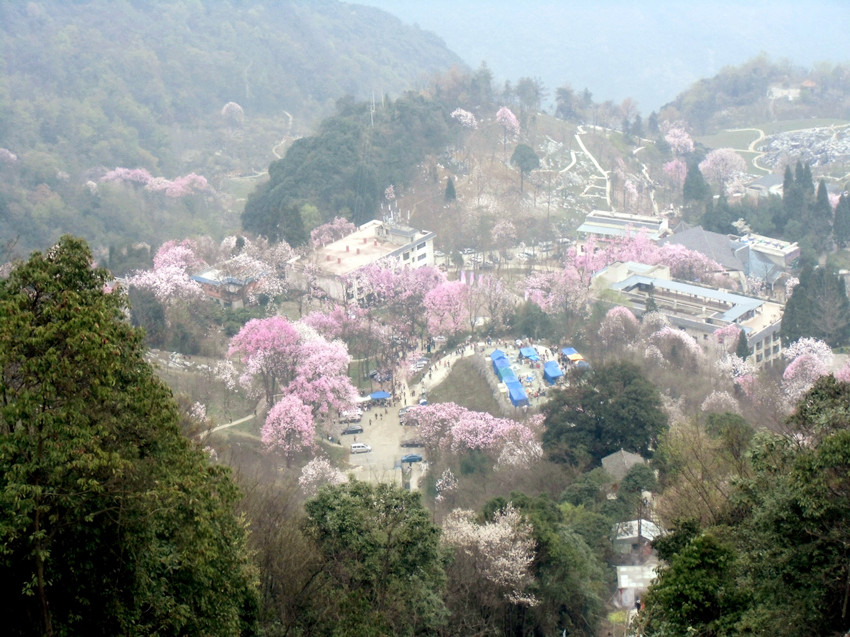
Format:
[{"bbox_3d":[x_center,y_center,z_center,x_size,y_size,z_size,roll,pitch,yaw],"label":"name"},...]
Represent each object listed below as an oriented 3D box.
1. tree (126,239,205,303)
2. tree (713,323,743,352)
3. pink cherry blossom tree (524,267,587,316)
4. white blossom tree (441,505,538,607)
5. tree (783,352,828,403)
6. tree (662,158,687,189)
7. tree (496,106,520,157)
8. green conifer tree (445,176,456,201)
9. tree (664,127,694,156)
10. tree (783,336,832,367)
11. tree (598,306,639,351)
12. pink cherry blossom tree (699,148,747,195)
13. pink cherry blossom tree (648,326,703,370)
[{"bbox_3d":[-72.520,-12.860,590.000,21.800,18.810,20.710,0,20,0],"label":"tree"},{"bbox_3d":[71.220,4.830,497.000,7.000,8.000,6.500,-3,23,0],"label":"tree"},{"bbox_3d":[32.760,-6.640,530.000,15.300,12.800,13.000,-3,23,0],"label":"pink cherry blossom tree"},{"bbox_3d":[9.320,35.110,305.000,14.160,17.110,13.450,0,20,0],"label":"white blossom tree"},{"bbox_3d":[85.610,13.480,475.000,10.200,12.000,10.000,-3,23,0],"label":"tree"},{"bbox_3d":[84.080,-47.760,710.000,8.410,12.370,7.990,0,20,0],"label":"tree"},{"bbox_3d":[25.310,-56.890,640.000,7.200,15.300,7.200,-3,23,0],"label":"tree"},{"bbox_3d":[7.310,-37.250,605.000,3.400,7.200,3.400,-3,23,0],"label":"green conifer tree"},{"bbox_3d":[81.370,-56.200,675.000,9.600,10.500,9.300,-3,23,0],"label":"tree"},{"bbox_3d":[94.580,9.890,522.000,12.360,10.750,11.750,0,20,0],"label":"tree"},{"bbox_3d":[49.040,3.290,535.000,10.140,13.020,9.630,0,20,0],"label":"tree"},{"bbox_3d":[102.870,-50.490,730.000,16.600,16.660,15.770,0,20,0],"label":"pink cherry blossom tree"},{"bbox_3d":[61.940,8.160,522.000,13.350,12.320,12.680,0,20,0],"label":"pink cherry blossom tree"}]

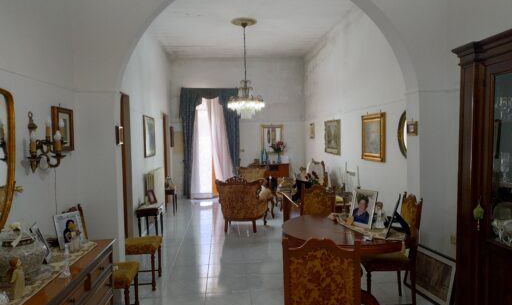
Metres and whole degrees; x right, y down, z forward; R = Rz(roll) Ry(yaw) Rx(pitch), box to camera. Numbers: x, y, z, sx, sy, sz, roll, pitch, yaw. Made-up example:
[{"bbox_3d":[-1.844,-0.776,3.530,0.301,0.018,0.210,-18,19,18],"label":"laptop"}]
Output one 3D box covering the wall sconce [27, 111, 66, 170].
[{"bbox_3d":[-1.471,-0.078,2.610,0.220,0.436,0.360,-1,3,-5],"label":"wall sconce"}]

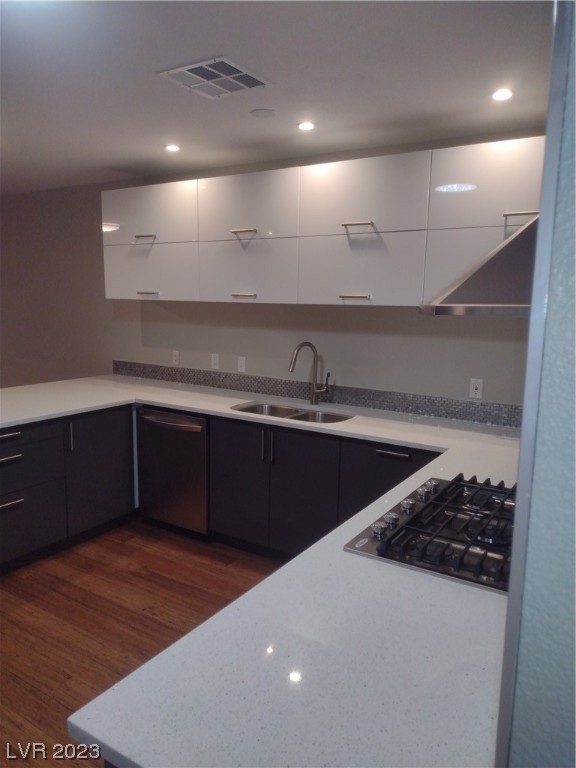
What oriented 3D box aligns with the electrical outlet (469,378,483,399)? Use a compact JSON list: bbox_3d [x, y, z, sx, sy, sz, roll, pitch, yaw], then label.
[{"bbox_3d":[1.080,0.028,3.430,0.070,0.114,0.010,7,12,33],"label":"electrical outlet"}]

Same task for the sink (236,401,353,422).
[{"bbox_3d":[0.020,0.284,3.704,0.790,0.200,0.390,7,12,33],"label":"sink"}]

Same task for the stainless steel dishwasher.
[{"bbox_3d":[-0.618,0.530,4.265,0.600,0.810,0.600,7,12,33],"label":"stainless steel dishwasher"}]

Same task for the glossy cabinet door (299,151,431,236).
[{"bbox_3d":[0.398,-1.019,3.275,0.785,0.391,0.030,7,12,33],"label":"glossy cabinet door"}]

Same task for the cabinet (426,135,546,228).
[{"bbox_3d":[1.114,-0.936,2.811,0.930,0.391,0.030,7,12,33],"label":"cabinet"}]

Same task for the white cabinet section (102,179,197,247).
[{"bbox_3d":[-0.969,-1.176,4.161,0.930,0.391,0.030,7,12,33],"label":"white cabinet section"}]

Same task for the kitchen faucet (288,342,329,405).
[{"bbox_3d":[0.124,-0.052,3.797,0.250,0.410,0.120,-8,13,-38],"label":"kitchen faucet"}]

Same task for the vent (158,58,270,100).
[{"bbox_3d":[-0.264,-1.119,2.202,0.315,0.025,0.335,7,12,33],"label":"vent"}]

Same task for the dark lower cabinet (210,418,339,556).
[{"bbox_3d":[0.054,0.629,3.851,0.930,0.870,0.610,7,12,33],"label":"dark lower cabinet"}]

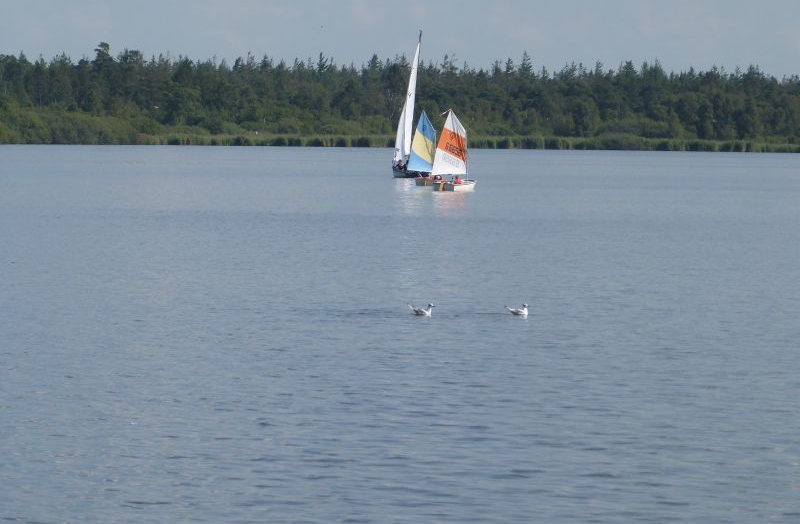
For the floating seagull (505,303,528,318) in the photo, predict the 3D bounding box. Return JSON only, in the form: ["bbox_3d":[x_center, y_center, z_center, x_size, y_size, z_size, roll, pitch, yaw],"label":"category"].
[{"bbox_3d":[1.547,0.628,80.500,0.345,0.148,0.130,0,1,0],"label":"floating seagull"}]

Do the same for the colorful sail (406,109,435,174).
[{"bbox_3d":[0.967,-5.327,270.500,0.350,2.700,2.050,1,2,37],"label":"colorful sail"}]

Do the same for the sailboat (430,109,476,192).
[{"bbox_3d":[2.239,-4.519,248.000,1.250,3.340,2.450,1,1,28],"label":"sailboat"}]

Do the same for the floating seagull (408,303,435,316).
[{"bbox_3d":[0.288,0.624,80.500,0.360,0.153,0.130,0,1,0],"label":"floating seagull"}]

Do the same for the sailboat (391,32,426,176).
[{"bbox_3d":[0.605,-8.281,322.000,2.150,7.750,6.400,0,1,8],"label":"sailboat"}]

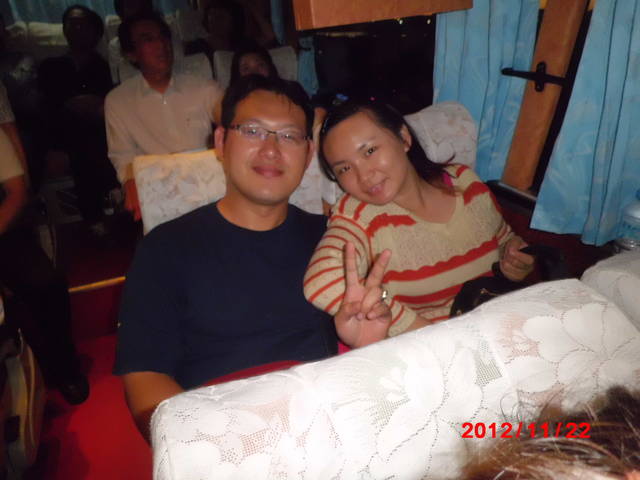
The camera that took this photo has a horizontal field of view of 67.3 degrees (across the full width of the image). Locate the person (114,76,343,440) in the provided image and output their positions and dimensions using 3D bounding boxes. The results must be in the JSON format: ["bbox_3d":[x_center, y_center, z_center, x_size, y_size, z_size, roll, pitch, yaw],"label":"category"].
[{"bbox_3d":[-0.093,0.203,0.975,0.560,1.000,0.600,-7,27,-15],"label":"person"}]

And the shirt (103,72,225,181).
[{"bbox_3d":[-0.559,-0.310,1.754,0.470,0.540,0.320,-9,28,-18],"label":"shirt"}]

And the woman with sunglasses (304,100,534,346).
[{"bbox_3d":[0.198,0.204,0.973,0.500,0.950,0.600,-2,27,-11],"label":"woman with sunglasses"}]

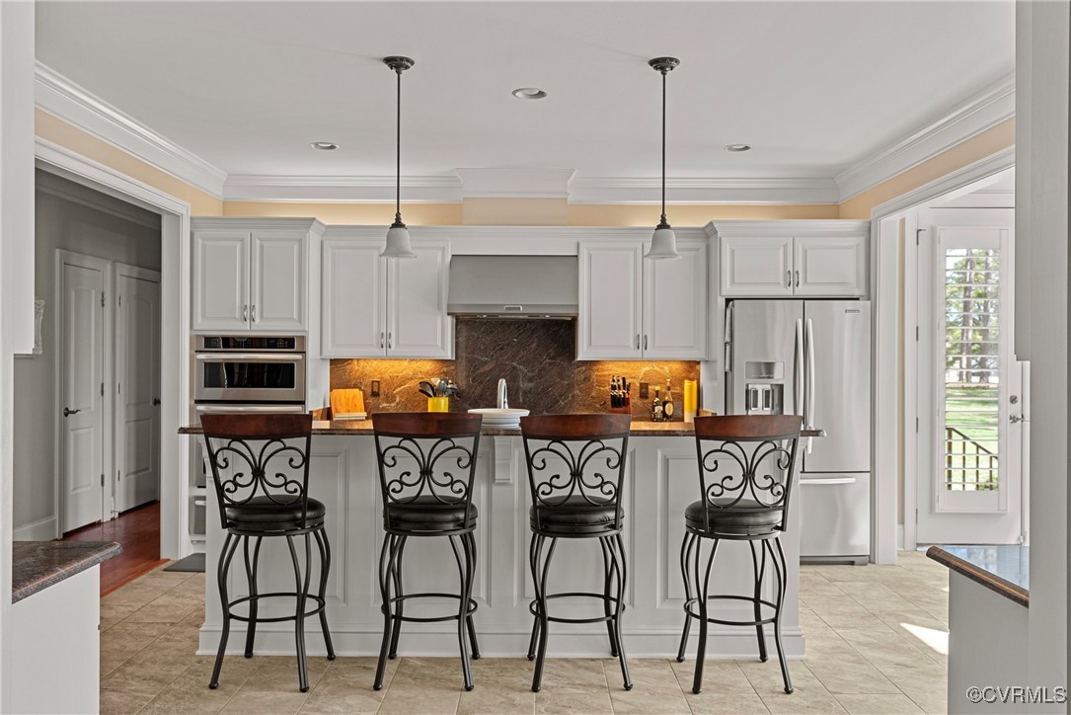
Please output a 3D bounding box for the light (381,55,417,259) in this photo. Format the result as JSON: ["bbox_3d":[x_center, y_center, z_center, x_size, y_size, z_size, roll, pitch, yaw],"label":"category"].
[{"bbox_3d":[-0.628,-0.909,3.965,0.172,0.893,0.172,0,0,0],"label":"light"}]

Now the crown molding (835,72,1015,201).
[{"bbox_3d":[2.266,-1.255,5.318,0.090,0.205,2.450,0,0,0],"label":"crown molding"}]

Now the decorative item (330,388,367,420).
[{"bbox_3d":[-1.366,0.347,6.318,0.265,0.220,0.150,0,0,-20],"label":"decorative item"}]

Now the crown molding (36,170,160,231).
[{"bbox_3d":[-3.515,-1.273,7.150,0.075,0.190,2.300,0,0,0],"label":"crown molding"}]

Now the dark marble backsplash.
[{"bbox_3d":[-0.145,0.083,6.535,2.800,0.760,0.030,0,0,-1],"label":"dark marble backsplash"}]

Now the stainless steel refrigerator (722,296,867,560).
[{"bbox_3d":[1.772,0.496,6.130,0.910,1.755,0.860,0,0,-1],"label":"stainless steel refrigerator"}]

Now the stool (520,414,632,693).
[{"bbox_3d":[0.167,0.804,3.711,0.445,1.150,0.510,0,0,0],"label":"stool"}]

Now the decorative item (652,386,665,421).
[{"bbox_3d":[0.899,0.343,6.350,0.080,0.267,0.080,0,0,0],"label":"decorative item"}]

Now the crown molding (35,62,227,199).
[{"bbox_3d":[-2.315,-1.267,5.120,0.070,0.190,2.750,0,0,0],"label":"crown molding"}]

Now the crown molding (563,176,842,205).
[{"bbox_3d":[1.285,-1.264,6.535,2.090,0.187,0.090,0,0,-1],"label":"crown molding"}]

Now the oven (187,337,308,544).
[{"bbox_3d":[-1.950,0.544,6.160,0.770,1.380,0.600,0,0,-1],"label":"oven"}]

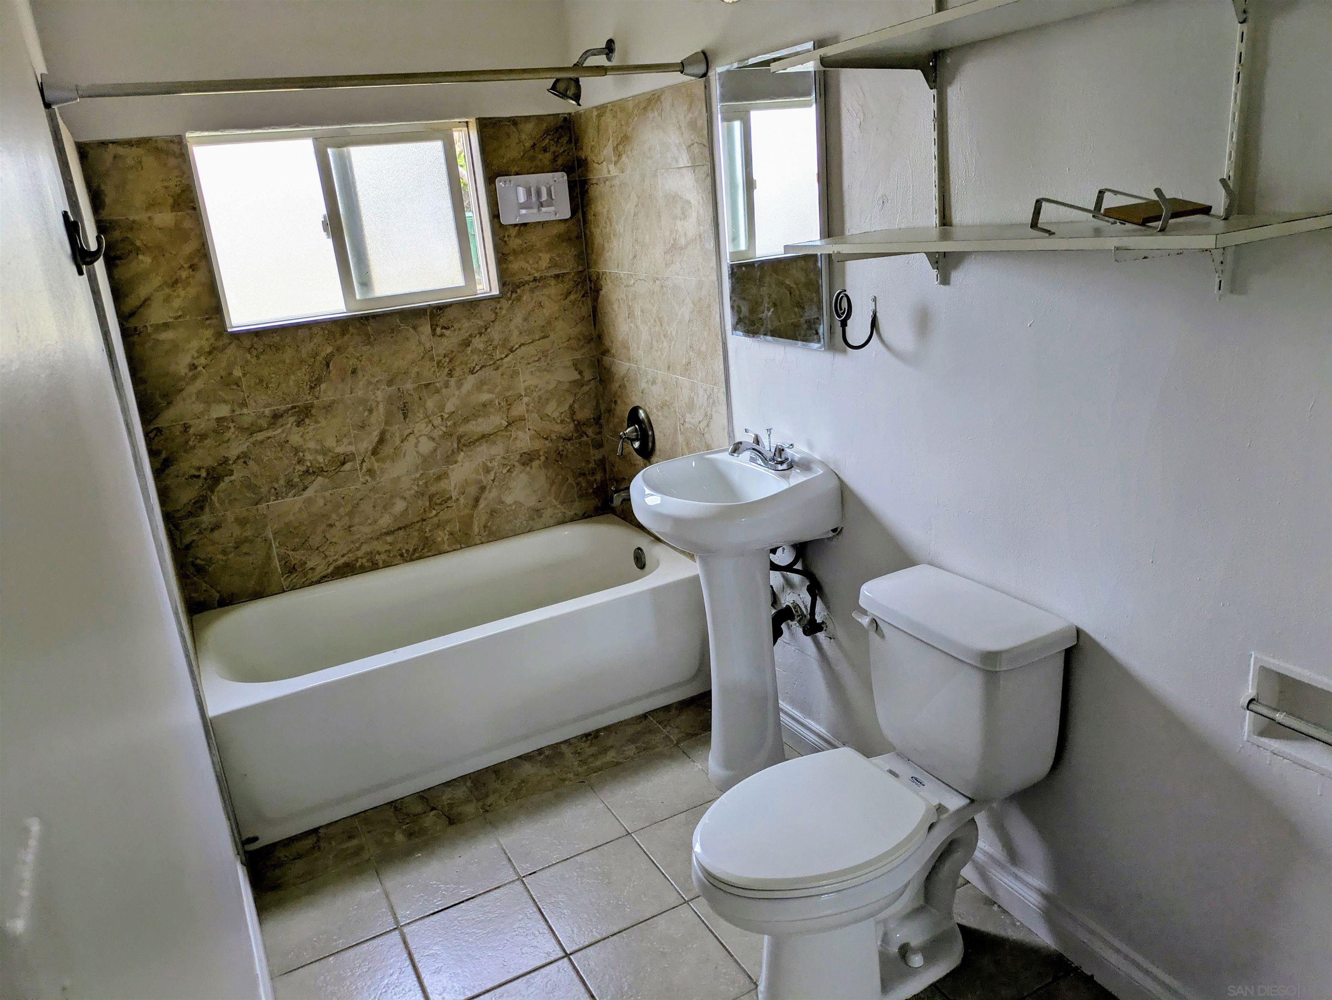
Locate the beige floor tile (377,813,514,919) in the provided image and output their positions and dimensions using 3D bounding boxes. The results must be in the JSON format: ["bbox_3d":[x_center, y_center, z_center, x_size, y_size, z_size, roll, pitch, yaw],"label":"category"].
[{"bbox_3d":[-0.561,0.942,2.457,0.305,0.010,0.294,-14,20,-25],"label":"beige floor tile"}]

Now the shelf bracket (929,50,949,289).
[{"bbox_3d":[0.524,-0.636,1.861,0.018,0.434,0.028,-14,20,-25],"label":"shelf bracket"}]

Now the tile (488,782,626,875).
[{"bbox_3d":[-0.292,0.876,2.584,0.297,0.010,0.294,-14,20,-25],"label":"tile"}]

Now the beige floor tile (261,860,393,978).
[{"bbox_3d":[-0.828,1.008,2.329,0.294,0.010,0.294,-14,20,-25],"label":"beige floor tile"}]

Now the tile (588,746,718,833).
[{"bbox_3d":[-0.027,0.811,2.711,0.297,0.010,0.294,-14,20,-25],"label":"tile"}]

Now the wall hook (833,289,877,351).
[{"bbox_3d":[0.422,-0.396,2.113,0.088,0.140,0.066,-14,20,-25],"label":"wall hook"}]

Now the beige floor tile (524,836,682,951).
[{"bbox_3d":[-0.153,0.947,2.329,0.297,0.010,0.296,-14,20,-25],"label":"beige floor tile"}]

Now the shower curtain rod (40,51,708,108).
[{"bbox_3d":[-0.579,-0.986,2.239,1.507,0.066,0.066,-14,20,-25],"label":"shower curtain rod"}]

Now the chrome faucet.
[{"bbox_3d":[0.230,-0.120,2.476,0.150,0.100,0.164,-14,20,-25],"label":"chrome faucet"}]

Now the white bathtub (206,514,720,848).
[{"bbox_3d":[-0.664,0.500,3.144,1.494,0.420,0.740,-14,20,-25],"label":"white bathtub"}]

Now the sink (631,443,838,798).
[{"bbox_3d":[0.182,0.349,2.583,0.440,0.910,0.451,-14,20,-25],"label":"sink"}]

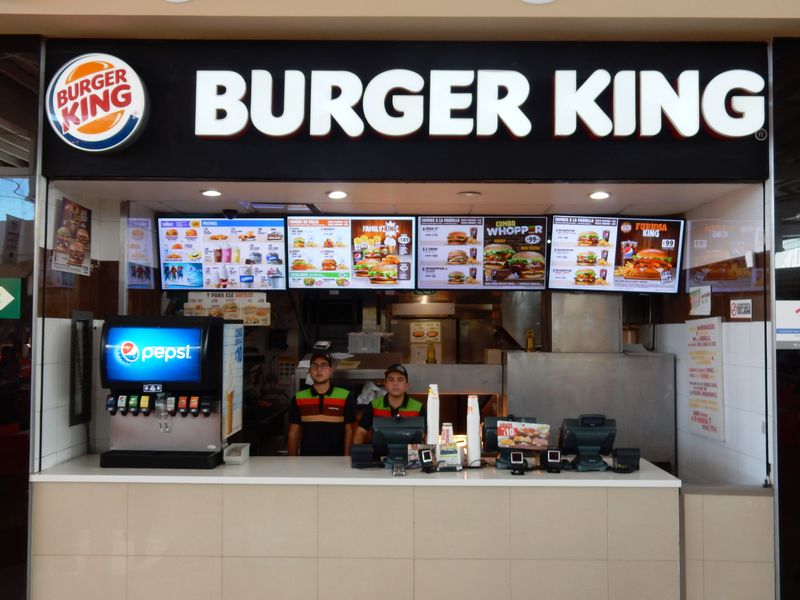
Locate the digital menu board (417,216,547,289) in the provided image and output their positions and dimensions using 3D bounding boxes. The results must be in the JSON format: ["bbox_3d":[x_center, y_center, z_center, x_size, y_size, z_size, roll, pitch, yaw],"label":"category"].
[{"bbox_3d":[0.691,-0.394,5.841,1.105,0.632,0.060,0,8,1],"label":"digital menu board"}]

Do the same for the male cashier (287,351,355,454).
[{"bbox_3d":[-0.625,1.280,5.442,0.520,1.732,0.300,0,-2,0],"label":"male cashier"}]

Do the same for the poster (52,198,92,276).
[{"bbox_3d":[-2.259,-0.429,4.826,0.020,0.500,0.490,0,-2,0],"label":"poster"}]

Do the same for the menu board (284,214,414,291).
[{"bbox_3d":[-0.403,-0.399,5.874,1.105,0.632,0.060,0,8,1],"label":"menu board"}]

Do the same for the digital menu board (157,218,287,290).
[{"bbox_3d":[-1.495,-0.389,5.882,1.105,0.632,0.060,0,9,2],"label":"digital menu board"}]

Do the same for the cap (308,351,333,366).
[{"bbox_3d":[-0.617,0.461,5.412,0.175,0.125,0.260,0,-2,12],"label":"cap"}]

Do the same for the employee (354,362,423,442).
[{"bbox_3d":[-0.070,1.312,5.206,0.570,1.658,0.420,0,-2,0],"label":"employee"}]

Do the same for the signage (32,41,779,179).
[{"bbox_3d":[0.032,-1.197,4.467,4.609,0.901,0.150,0,-2,0],"label":"signage"}]

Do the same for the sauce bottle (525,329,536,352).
[{"bbox_3d":[1.126,0.354,5.983,0.070,0.190,0.070,0,-2,0],"label":"sauce bottle"}]

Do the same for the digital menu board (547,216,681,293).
[{"bbox_3d":[1.794,-0.378,5.781,1.105,0.632,0.060,2,7,1],"label":"digital menu board"}]

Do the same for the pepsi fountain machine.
[{"bbox_3d":[-1.587,0.627,4.953,0.775,0.992,0.710,0,-2,0],"label":"pepsi fountain machine"}]

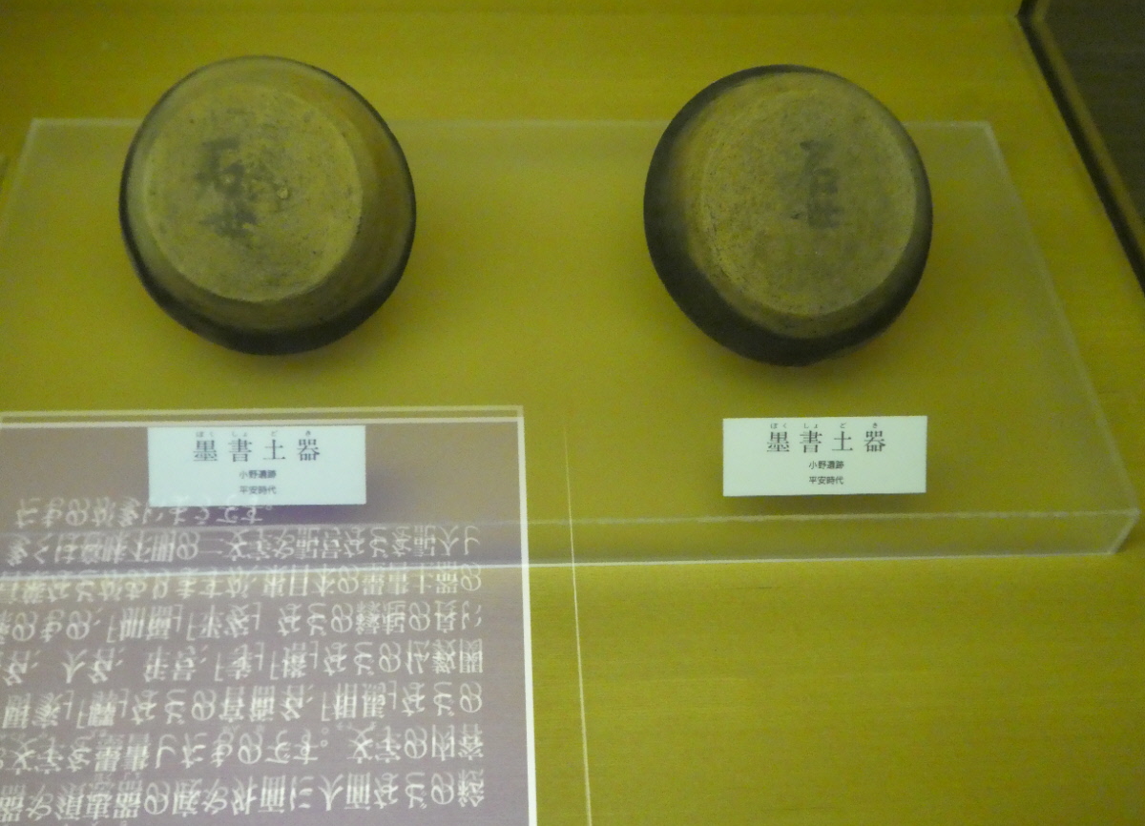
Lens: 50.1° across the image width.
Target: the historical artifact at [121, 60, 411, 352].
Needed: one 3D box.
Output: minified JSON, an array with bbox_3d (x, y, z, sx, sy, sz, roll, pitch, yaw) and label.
[{"bbox_3d":[-0.138,-0.094,0.543,0.134,0.041,0.134,0,93,-5],"label":"historical artifact"}]

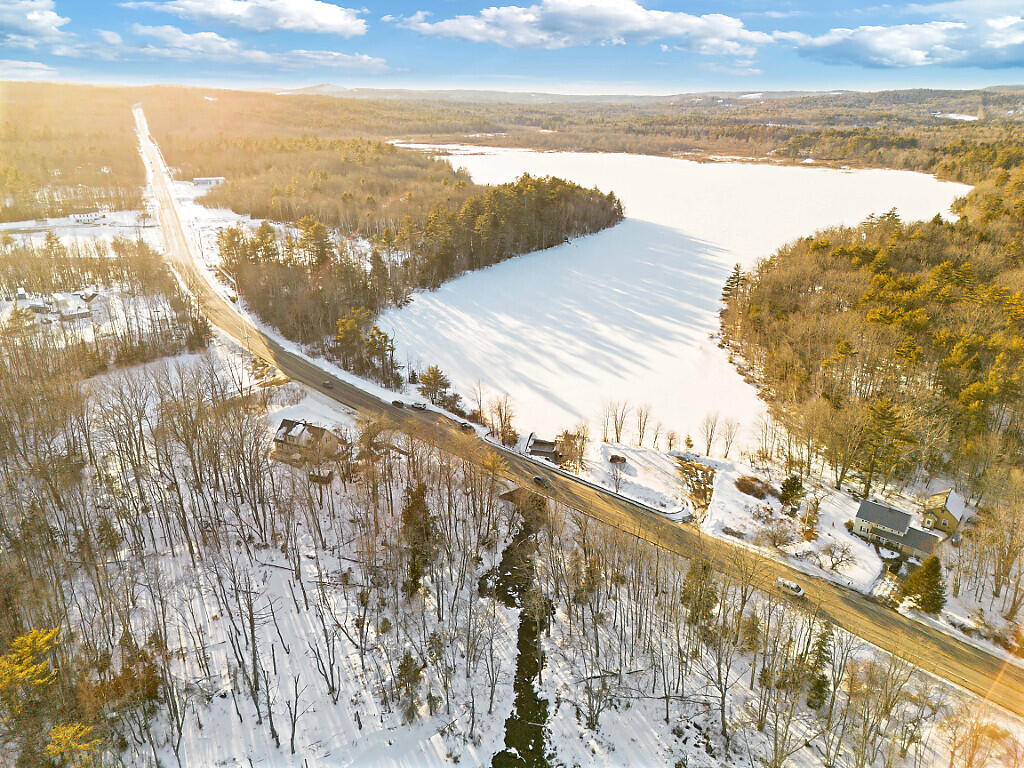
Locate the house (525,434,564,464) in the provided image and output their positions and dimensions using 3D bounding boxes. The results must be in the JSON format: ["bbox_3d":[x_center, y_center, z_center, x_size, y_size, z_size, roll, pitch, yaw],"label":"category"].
[{"bbox_3d":[8.259,15.767,177.695,7.800,5.000,8.800,6,23,15],"label":"house"}]

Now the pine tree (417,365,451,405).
[{"bbox_3d":[-22.638,0.210,204.751,9.500,12.455,9.500,0,22,0],"label":"pine tree"}]

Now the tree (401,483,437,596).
[{"bbox_3d":[-16.687,28.212,126.713,6.500,24.325,6.500,0,22,0],"label":"tree"}]

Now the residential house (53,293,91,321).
[{"bbox_3d":[-178.032,-30.723,288.920,12.500,5.400,10.000,-13,25,-28],"label":"residential house"}]

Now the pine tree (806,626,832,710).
[{"bbox_3d":[44.507,41.429,102.763,4.300,15.868,4.300,0,22,0],"label":"pine tree"}]

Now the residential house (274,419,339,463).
[{"bbox_3d":[-52.435,14.034,181.164,13.300,7.600,8.400,10,24,22],"label":"residential house"}]

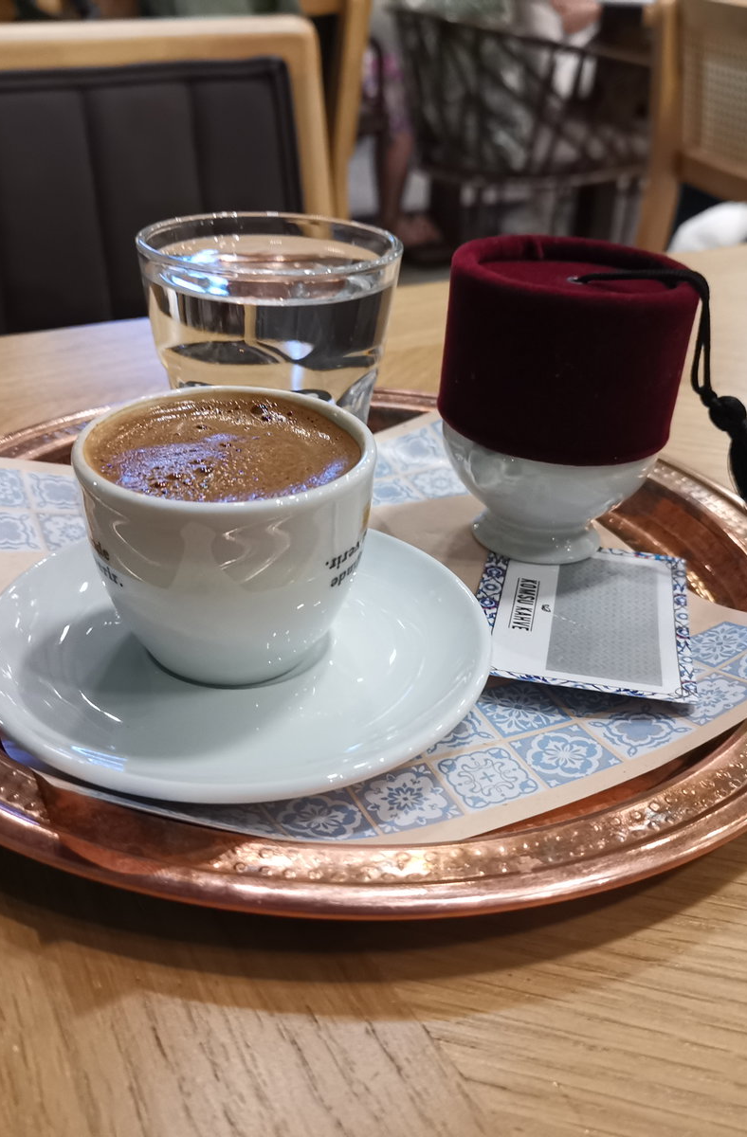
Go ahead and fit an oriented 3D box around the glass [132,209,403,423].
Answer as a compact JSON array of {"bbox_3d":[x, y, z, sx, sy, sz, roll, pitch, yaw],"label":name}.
[{"bbox_3d":[-0.033,-0.060,0.373,0.078,0.086,0.078,3,29,-1],"label":"glass"}]

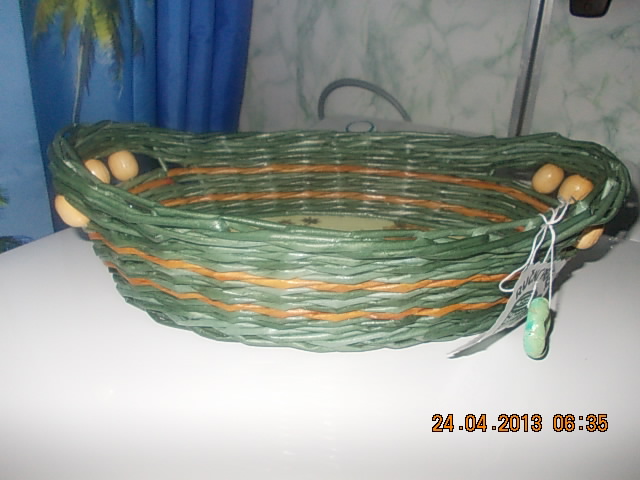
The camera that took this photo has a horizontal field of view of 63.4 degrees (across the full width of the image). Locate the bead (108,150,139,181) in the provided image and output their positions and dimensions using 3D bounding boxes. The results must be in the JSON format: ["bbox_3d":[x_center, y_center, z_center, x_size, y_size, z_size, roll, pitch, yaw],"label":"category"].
[{"bbox_3d":[-0.134,-0.051,0.353,0.021,0.021,0.021,2,24,0],"label":"bead"}]

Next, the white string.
[{"bbox_3d":[0.127,0.007,0.307,0.042,0.060,0.030,2,24,0],"label":"white string"}]

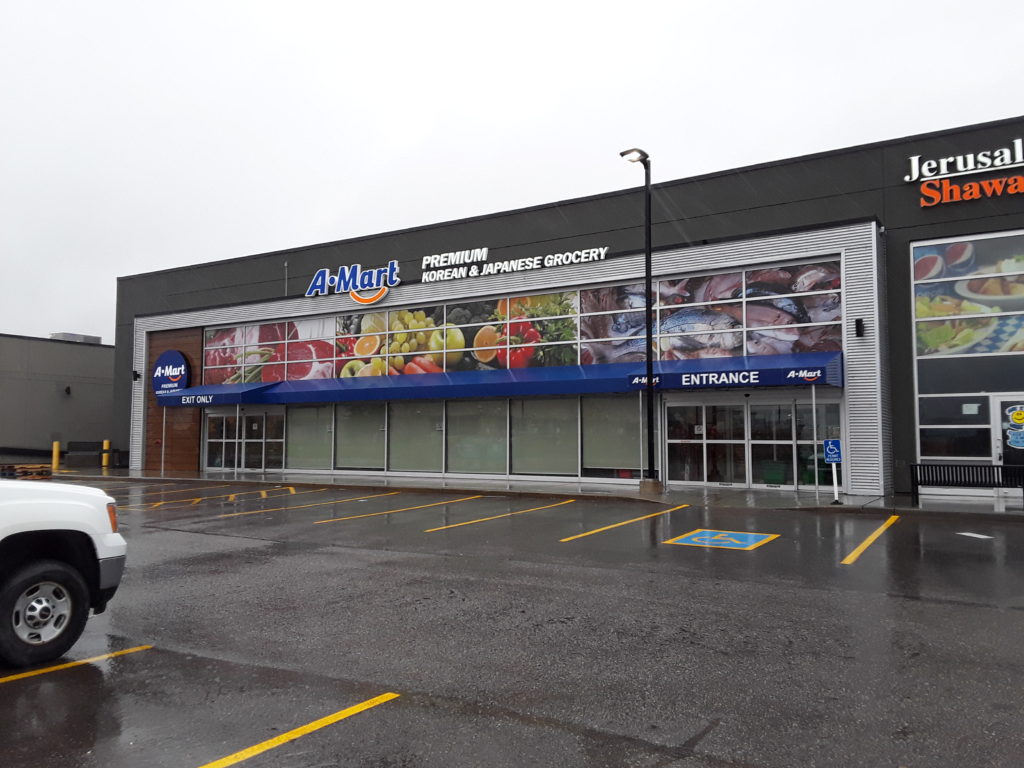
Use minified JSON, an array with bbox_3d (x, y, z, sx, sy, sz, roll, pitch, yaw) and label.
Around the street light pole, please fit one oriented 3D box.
[{"bbox_3d":[3.038,-1.434,19.226,0.470,7.959,1.150,-2,-5,33],"label":"street light pole"}]

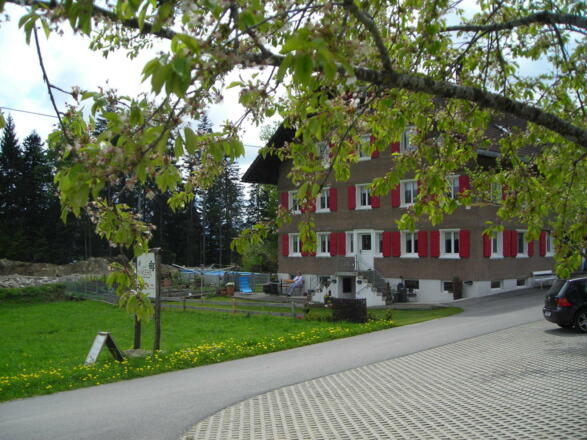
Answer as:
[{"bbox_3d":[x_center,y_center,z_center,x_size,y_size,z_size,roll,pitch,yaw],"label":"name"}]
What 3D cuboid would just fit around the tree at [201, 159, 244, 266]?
[{"bbox_3d":[-8.265,-0.757,75.000,5.100,13.000,5.100,0,-2,0],"label":"tree"}]

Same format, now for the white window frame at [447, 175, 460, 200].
[{"bbox_3d":[7.813,-1.540,32.000,0.180,1.430,1.100,2,-3,-43],"label":"white window frame"}]

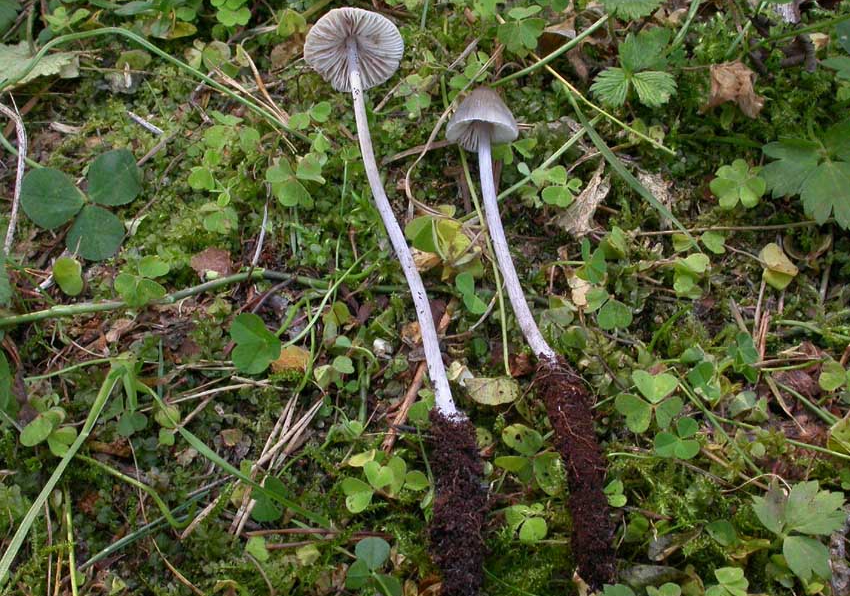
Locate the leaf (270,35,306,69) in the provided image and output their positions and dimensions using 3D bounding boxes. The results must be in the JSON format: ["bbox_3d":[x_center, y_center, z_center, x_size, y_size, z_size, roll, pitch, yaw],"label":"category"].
[{"bbox_3d":[-0.045,-0.083,0.460,0.018,0.006,0.008,-33,68,-15],"label":"leaf"}]

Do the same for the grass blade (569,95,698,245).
[{"bbox_3d":[0.063,-0.040,0.429,0.006,0.008,0.068,-30,67,-14],"label":"grass blade"}]

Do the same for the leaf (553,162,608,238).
[{"bbox_3d":[0.050,-0.032,0.432,0.009,0.012,0.029,24,66,12],"label":"leaf"}]

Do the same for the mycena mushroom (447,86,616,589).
[{"bbox_3d":[0.034,0.005,0.406,0.022,0.021,0.166,-12,64,-6],"label":"mycena mushroom"}]

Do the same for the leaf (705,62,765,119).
[{"bbox_3d":[0.101,-0.068,0.449,0.020,0.012,0.022,6,63,3],"label":"leaf"}]

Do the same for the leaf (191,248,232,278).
[{"bbox_3d":[-0.065,-0.011,0.424,0.012,0.005,0.012,-27,66,-13],"label":"leaf"}]

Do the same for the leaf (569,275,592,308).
[{"bbox_3d":[0.048,-0.002,0.419,0.006,0.005,0.011,-11,64,-5],"label":"leaf"}]

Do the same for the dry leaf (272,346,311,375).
[{"bbox_3d":[-0.040,0.019,0.408,0.011,0.006,0.010,3,63,2],"label":"dry leaf"}]

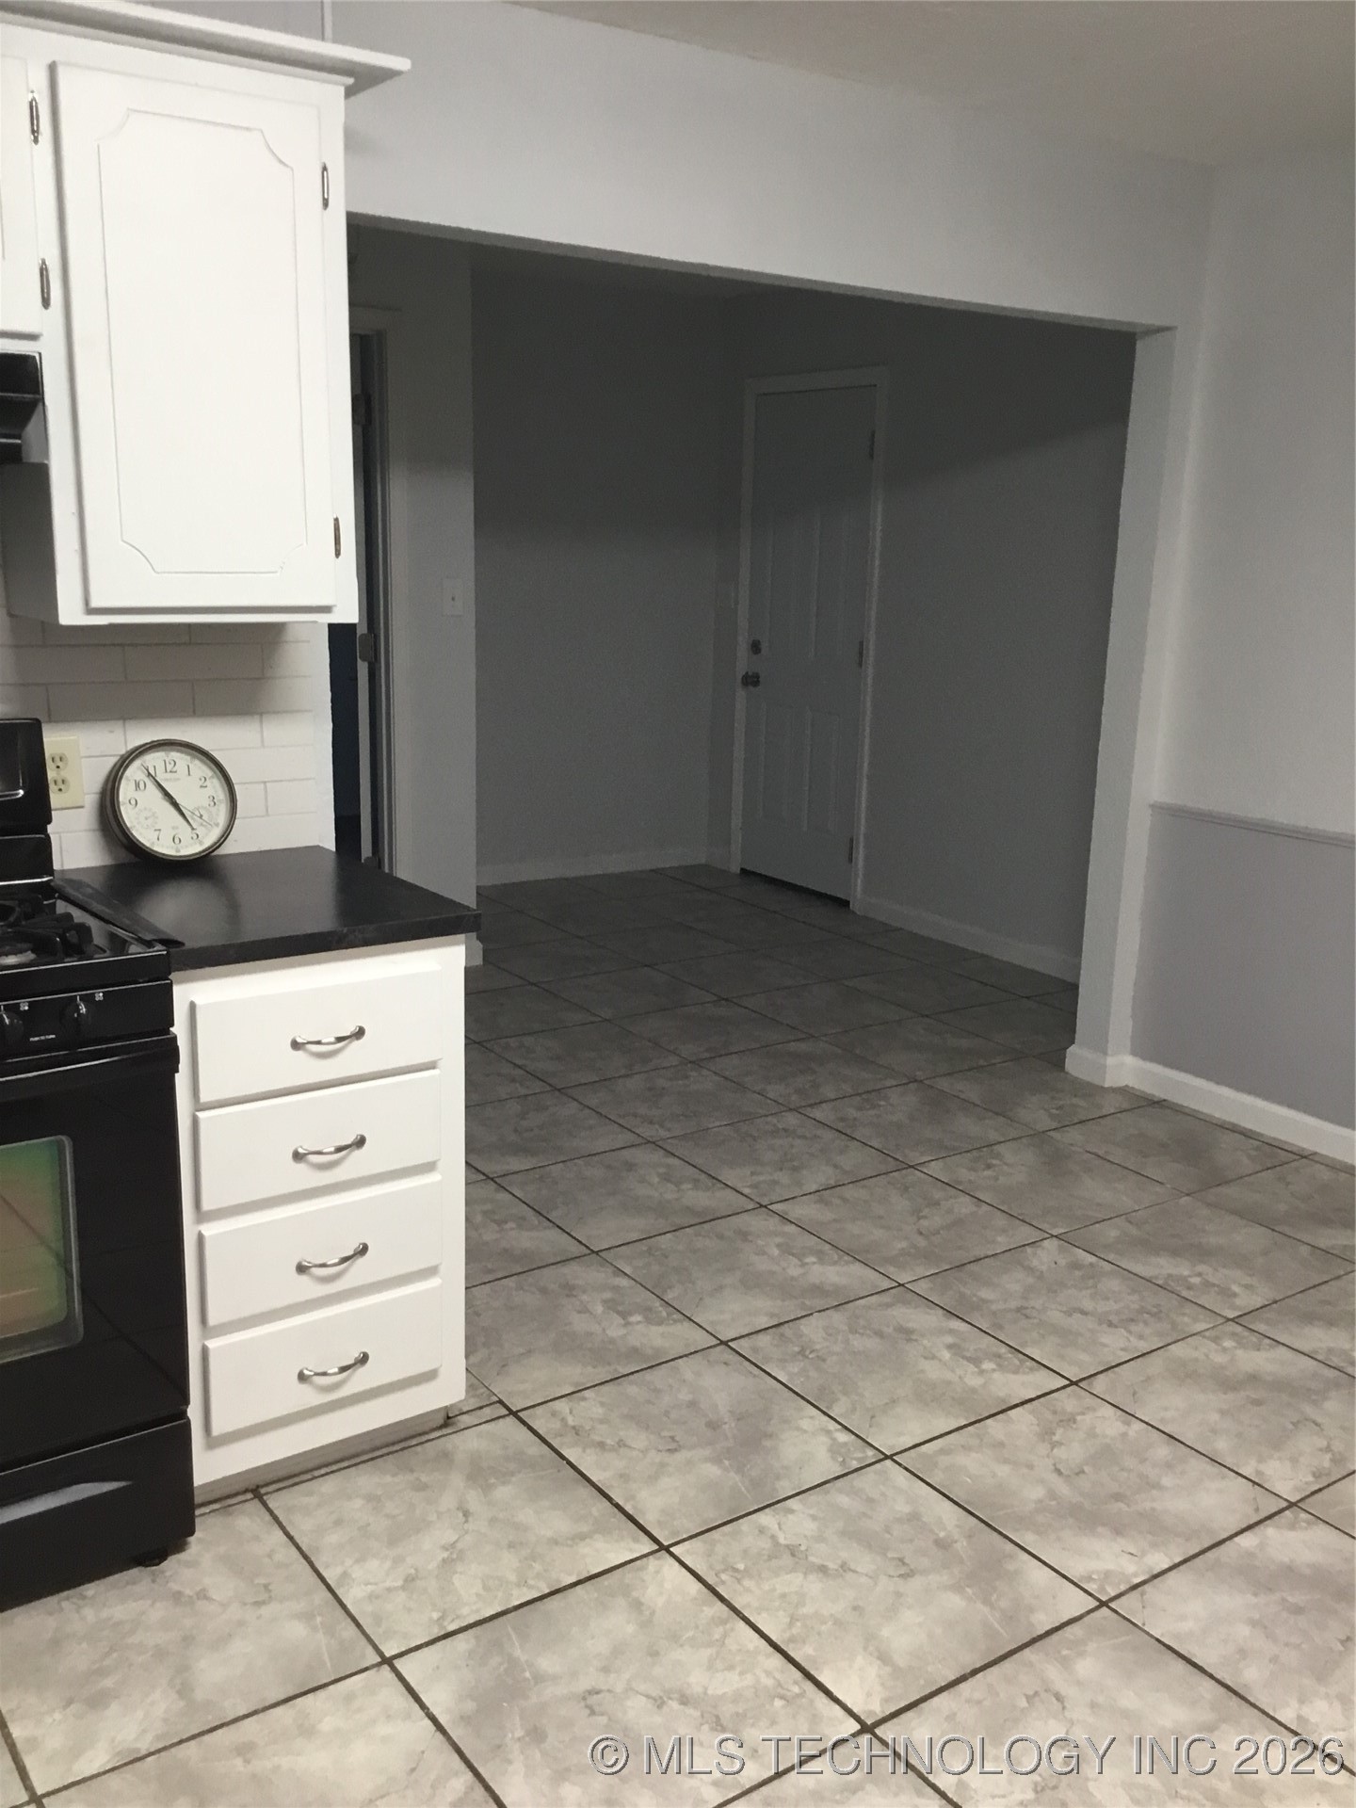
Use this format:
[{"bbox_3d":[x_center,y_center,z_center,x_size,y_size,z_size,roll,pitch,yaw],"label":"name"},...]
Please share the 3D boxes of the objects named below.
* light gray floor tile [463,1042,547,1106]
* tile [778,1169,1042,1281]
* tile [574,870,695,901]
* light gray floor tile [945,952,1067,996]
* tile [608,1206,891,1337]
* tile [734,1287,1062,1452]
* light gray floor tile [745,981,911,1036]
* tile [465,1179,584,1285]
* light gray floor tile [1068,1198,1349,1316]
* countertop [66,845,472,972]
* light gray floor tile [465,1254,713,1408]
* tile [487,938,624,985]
[{"bbox_3d":[-0.645,0.488,4.464,0.449,0.012,0.449,-7,16,-35],"label":"light gray floor tile"},{"bbox_3d":[0.518,0.719,3.638,0.449,0.012,0.449,-7,16,-35],"label":"tile"},{"bbox_3d":[-0.194,-0.073,6.934,0.449,0.012,0.412,-7,16,-35],"label":"tile"},{"bbox_3d":[1.138,0.258,5.702,0.245,0.010,0.450,-7,16,-35],"label":"light gray floor tile"},{"bbox_3d":[0.145,0.767,3.379,0.449,0.012,0.449,-7,16,-35],"label":"tile"},{"bbox_3d":[0.408,0.860,3.017,0.449,0.012,0.449,-7,16,-35],"label":"tile"},{"bbox_3d":[0.474,0.343,5.227,0.452,0.012,0.452,-7,16,-35],"label":"light gray floor tile"},{"bbox_3d":[-0.489,0.719,3.473,0.451,0.012,0.451,-7,16,-35],"label":"tile"},{"bbox_3d":[1.153,0.762,3.526,0.451,0.012,0.451,-7,16,-35],"label":"light gray floor tile"},{"bbox_3d":[-0.669,-0.006,2.582,0.478,0.034,0.605,-7,16,-35],"label":"countertop"},{"bbox_3d":[-0.228,0.812,3.109,0.452,0.012,0.452,-7,16,-35],"label":"light gray floor tile"},{"bbox_3d":[-0.424,0.205,5.691,0.452,0.012,0.452,-7,16,-35],"label":"tile"}]

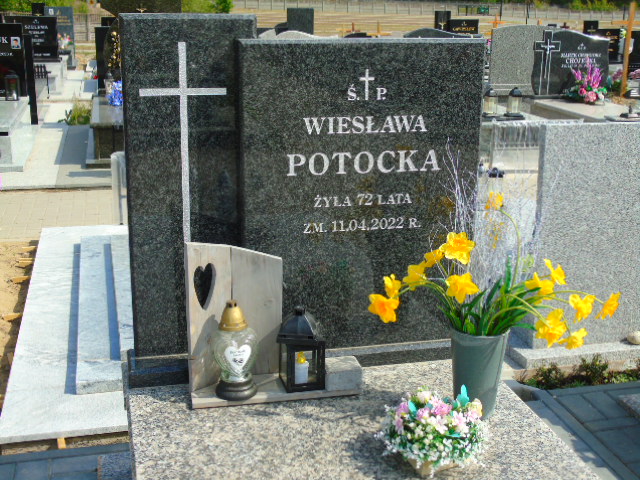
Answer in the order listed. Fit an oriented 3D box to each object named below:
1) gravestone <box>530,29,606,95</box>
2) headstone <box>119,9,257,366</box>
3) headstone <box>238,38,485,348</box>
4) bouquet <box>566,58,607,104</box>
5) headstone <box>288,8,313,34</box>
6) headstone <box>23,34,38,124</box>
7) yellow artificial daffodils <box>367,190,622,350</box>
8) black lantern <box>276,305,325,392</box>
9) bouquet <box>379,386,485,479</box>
[{"bbox_3d":[2.820,-2.003,9.573,0.950,0.740,0.090,-3,17,-14],"label":"gravestone"},{"bbox_3d":[-0.353,-0.135,2.361,0.352,0.953,0.059,-3,17,-14],"label":"headstone"},{"bbox_3d":[0.112,-0.117,2.433,0.694,0.896,0.059,-3,17,-14],"label":"headstone"},{"bbox_3d":[2.899,-1.713,9.250,0.420,0.440,0.330,-3,17,-14],"label":"bouquet"},{"bbox_3d":[-0.308,-2.957,12.604,0.400,0.900,0.080,-3,17,-14],"label":"headstone"},{"bbox_3d":[-2.797,-1.551,8.217,0.070,0.870,0.090,-3,17,-14],"label":"headstone"},{"bbox_3d":[0.443,0.072,2.159,0.636,0.360,0.329,-3,17,-14],"label":"yellow artificial daffodils"},{"bbox_3d":[-0.050,0.288,2.316,0.125,0.221,0.127,-3,17,-14],"label":"black lantern"},{"bbox_3d":[0.251,0.434,2.002,0.238,0.170,0.196,-3,17,-14],"label":"bouquet"}]

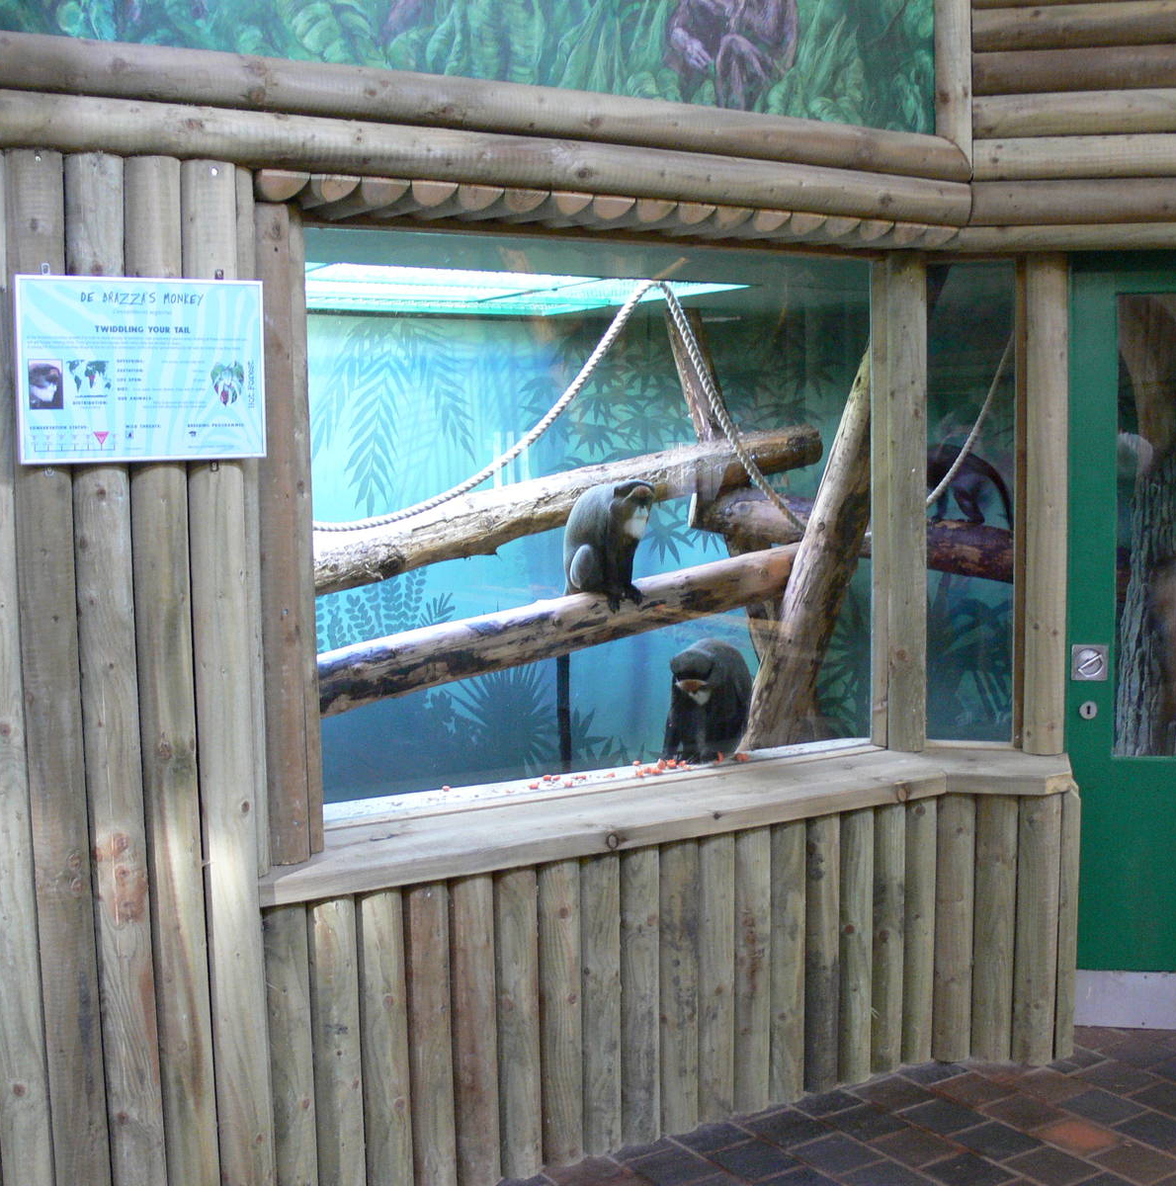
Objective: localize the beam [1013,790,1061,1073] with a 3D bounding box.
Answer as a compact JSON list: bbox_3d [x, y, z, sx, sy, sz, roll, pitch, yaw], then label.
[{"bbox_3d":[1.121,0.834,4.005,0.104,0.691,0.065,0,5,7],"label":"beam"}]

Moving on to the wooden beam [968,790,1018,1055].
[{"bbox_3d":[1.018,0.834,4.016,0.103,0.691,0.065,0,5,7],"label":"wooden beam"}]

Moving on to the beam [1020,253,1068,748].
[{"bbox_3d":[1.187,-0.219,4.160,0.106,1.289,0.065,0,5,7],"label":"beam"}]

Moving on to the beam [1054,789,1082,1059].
[{"bbox_3d":[1.211,0.824,4.048,0.055,0.698,0.104,0,5,7],"label":"beam"}]

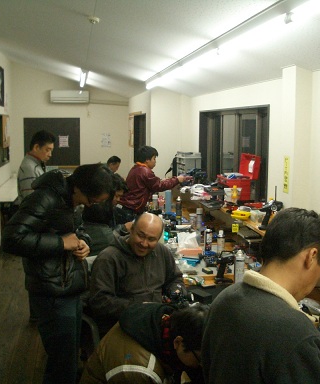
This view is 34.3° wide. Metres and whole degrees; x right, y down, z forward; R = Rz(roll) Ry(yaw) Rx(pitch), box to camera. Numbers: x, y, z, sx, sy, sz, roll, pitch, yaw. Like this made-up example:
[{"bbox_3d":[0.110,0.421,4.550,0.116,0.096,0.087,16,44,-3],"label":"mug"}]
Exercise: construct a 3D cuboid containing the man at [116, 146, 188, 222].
[{"bbox_3d":[-0.085,0.254,5.584,0.780,1.470,0.500,-1,8,-9],"label":"man"}]

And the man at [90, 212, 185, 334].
[{"bbox_3d":[-0.060,0.727,2.900,0.600,1.200,0.800,-6,10,-38],"label":"man"}]

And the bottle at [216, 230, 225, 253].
[{"bbox_3d":[0.499,0.412,4.308,0.062,0.200,0.062,0,8,0],"label":"bottle"}]

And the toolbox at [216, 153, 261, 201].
[{"bbox_3d":[0.734,-0.142,4.989,0.300,0.440,0.480,-1,8,-9],"label":"toolbox"}]

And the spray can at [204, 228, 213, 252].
[{"bbox_3d":[0.400,0.406,4.322,0.058,0.205,0.058,0,8,0],"label":"spray can"}]

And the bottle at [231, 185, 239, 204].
[{"bbox_3d":[0.696,0.027,4.819,0.062,0.175,0.062,-1,8,-9],"label":"bottle"}]

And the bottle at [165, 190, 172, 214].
[{"bbox_3d":[0.090,0.112,5.500,0.066,0.250,0.066,-1,8,-9],"label":"bottle"}]

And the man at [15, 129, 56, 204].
[{"bbox_3d":[-1.035,0.254,4.302,0.400,1.660,0.520,1,8,7],"label":"man"}]

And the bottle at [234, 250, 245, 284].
[{"bbox_3d":[0.473,0.458,3.080,0.057,0.220,0.057,0,8,0],"label":"bottle"}]

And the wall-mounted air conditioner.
[{"bbox_3d":[-1.750,-1.851,10.097,0.760,0.260,0.210,-1,8,-9],"label":"wall-mounted air conditioner"}]

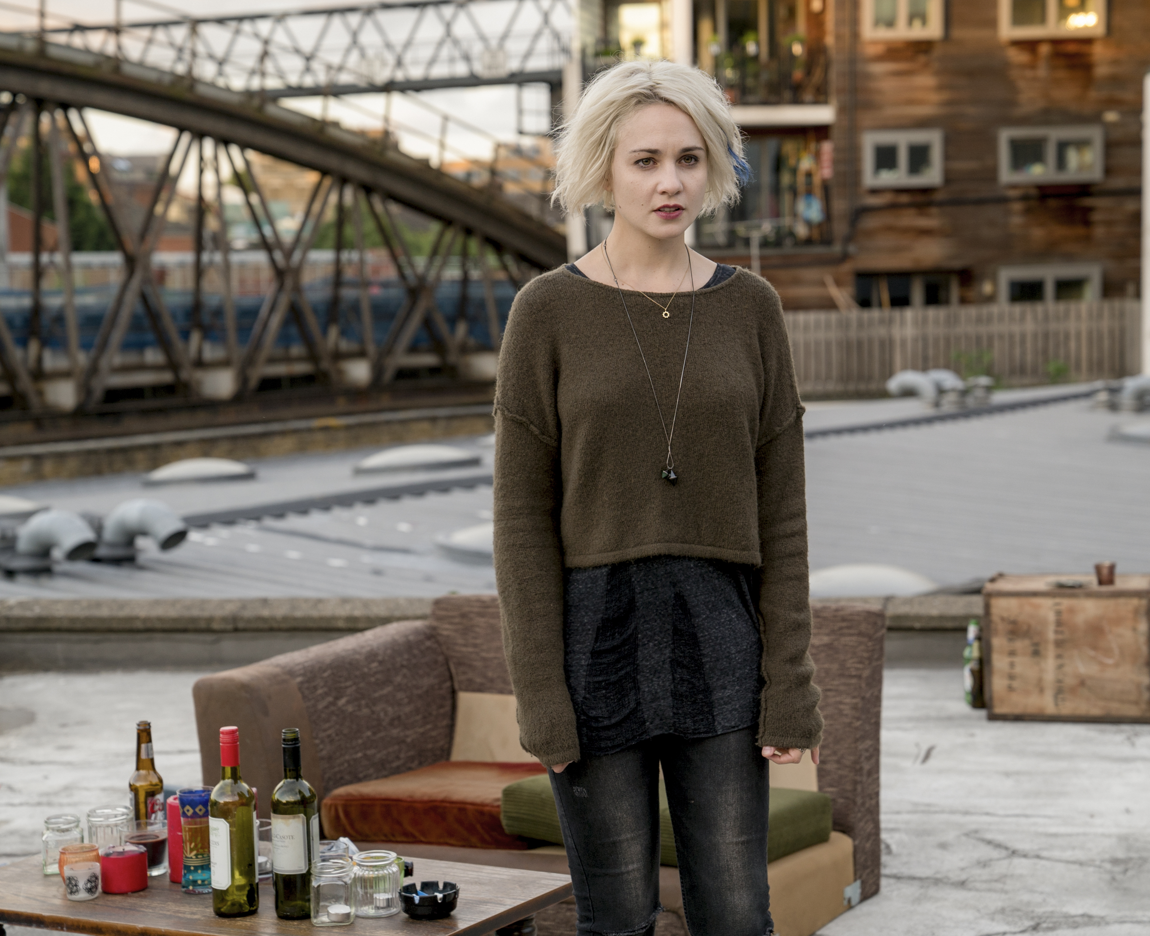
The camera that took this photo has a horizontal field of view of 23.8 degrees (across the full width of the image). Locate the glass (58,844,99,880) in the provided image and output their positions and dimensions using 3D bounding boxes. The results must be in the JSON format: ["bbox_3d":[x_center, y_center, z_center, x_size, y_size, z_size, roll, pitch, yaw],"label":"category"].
[{"bbox_3d":[-0.822,0.663,4.527,0.070,0.064,0.070,-2,9,-9],"label":"glass"}]

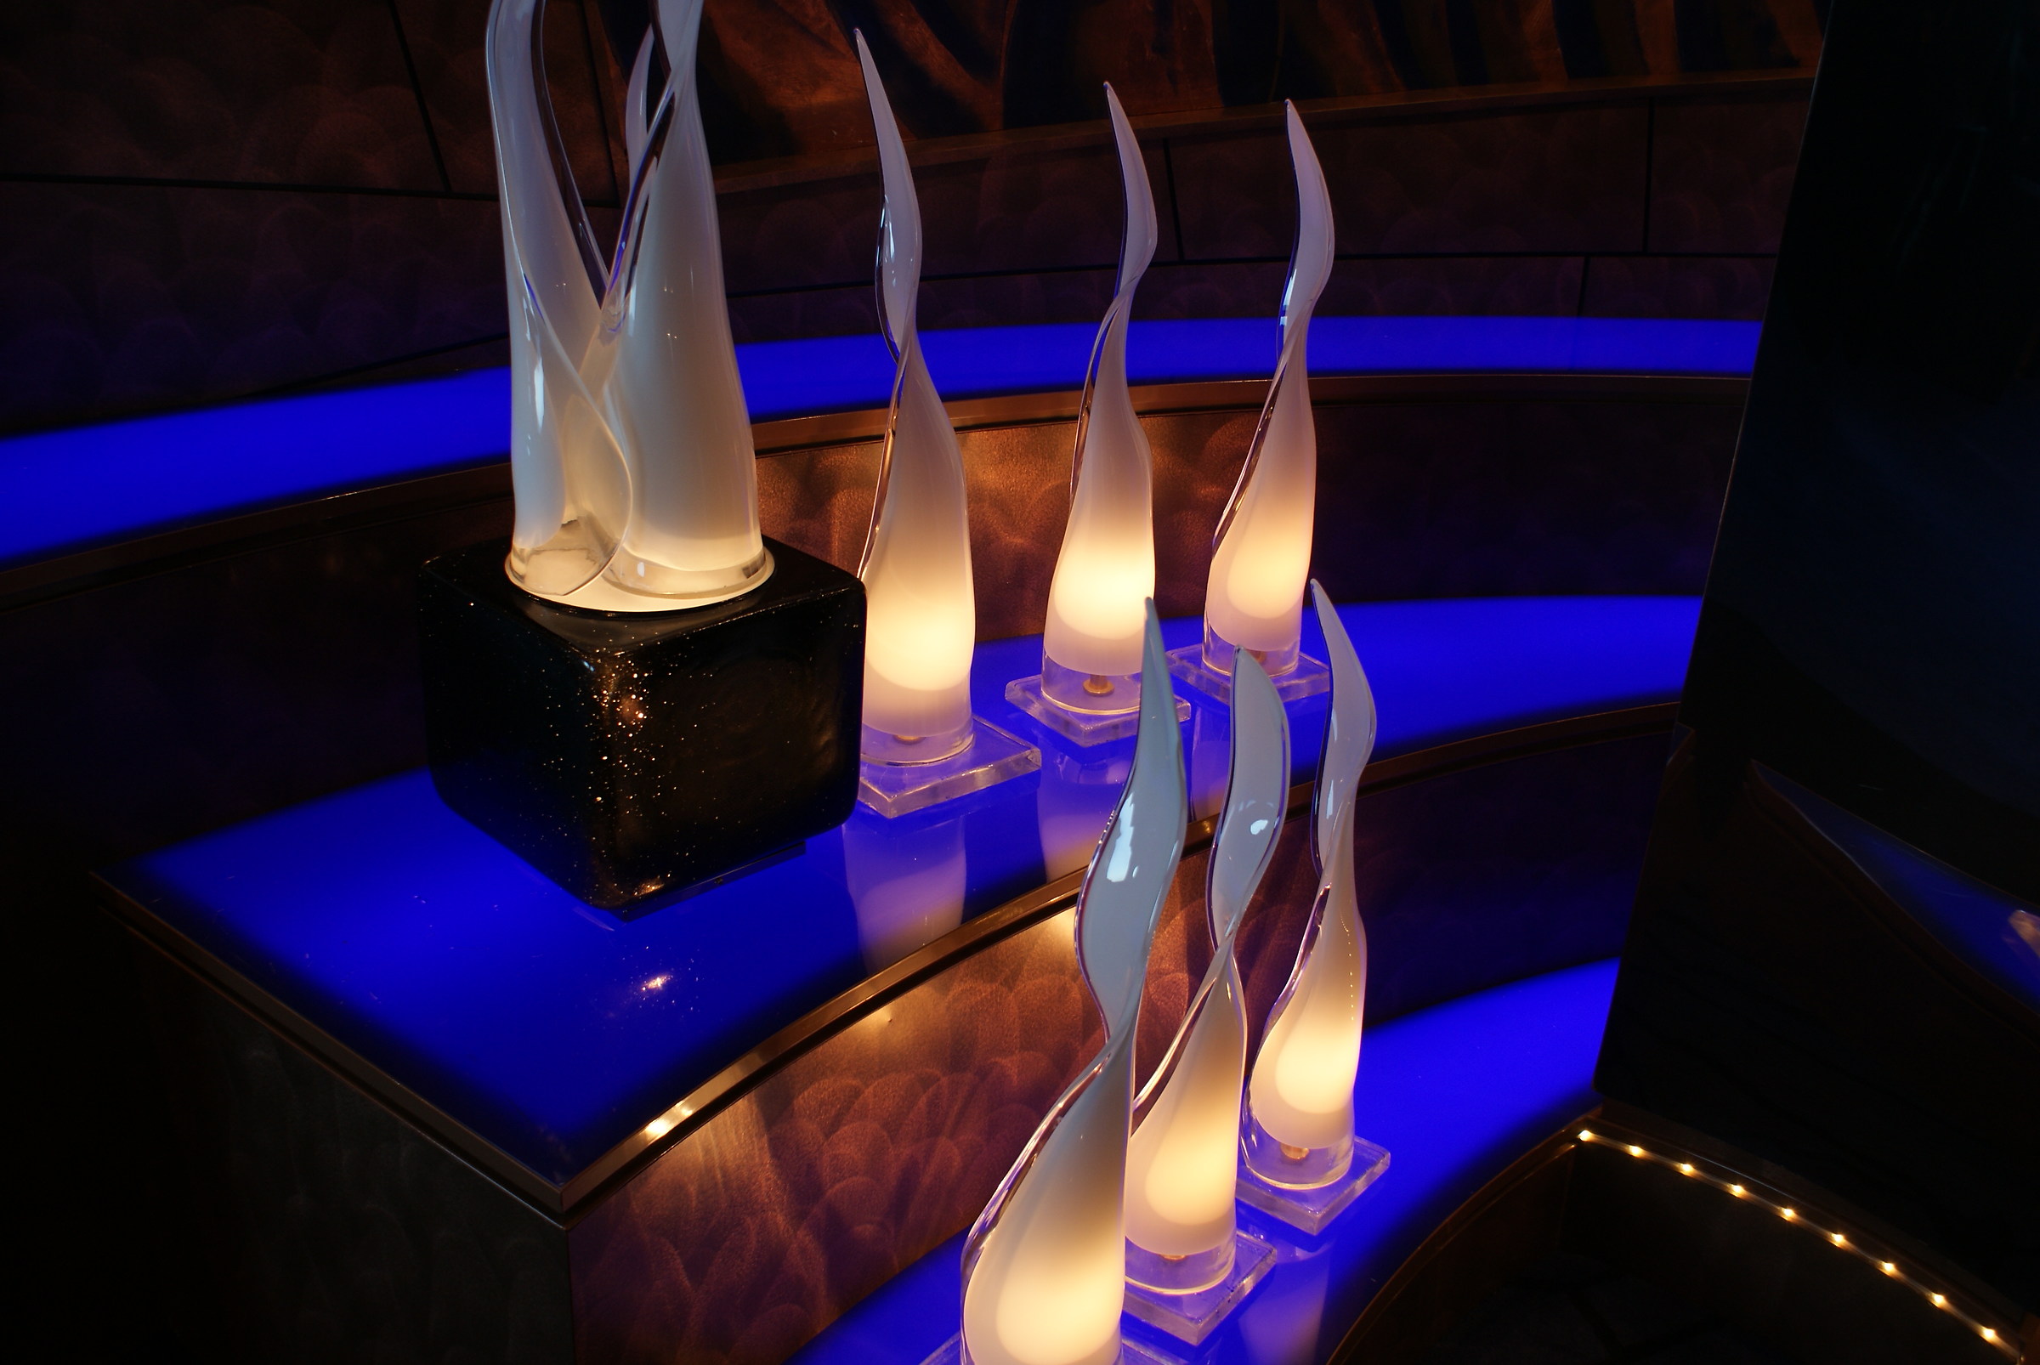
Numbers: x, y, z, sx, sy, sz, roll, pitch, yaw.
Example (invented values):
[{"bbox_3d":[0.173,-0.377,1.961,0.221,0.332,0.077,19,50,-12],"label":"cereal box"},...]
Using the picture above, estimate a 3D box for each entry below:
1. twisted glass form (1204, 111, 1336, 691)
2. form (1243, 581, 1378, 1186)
[{"bbox_3d":[0.210,-0.239,1.570,0.084,0.475,0.086,2,21,0],"label":"twisted glass form"},{"bbox_3d":[0.220,0.150,1.383,0.088,0.473,0.092,2,21,0],"label":"form"}]

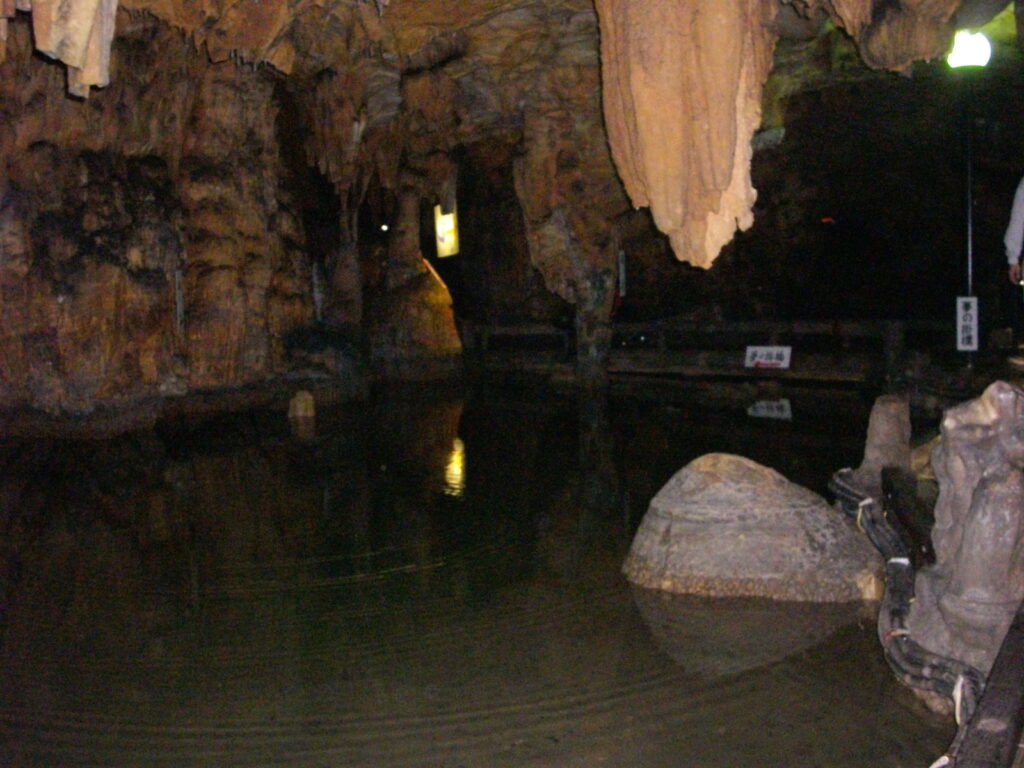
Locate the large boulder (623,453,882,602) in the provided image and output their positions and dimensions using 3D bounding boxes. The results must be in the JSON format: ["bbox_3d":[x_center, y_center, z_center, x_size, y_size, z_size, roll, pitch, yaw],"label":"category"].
[{"bbox_3d":[1.217,0.659,5.475,1.280,0.570,1.060,0,5,16],"label":"large boulder"}]

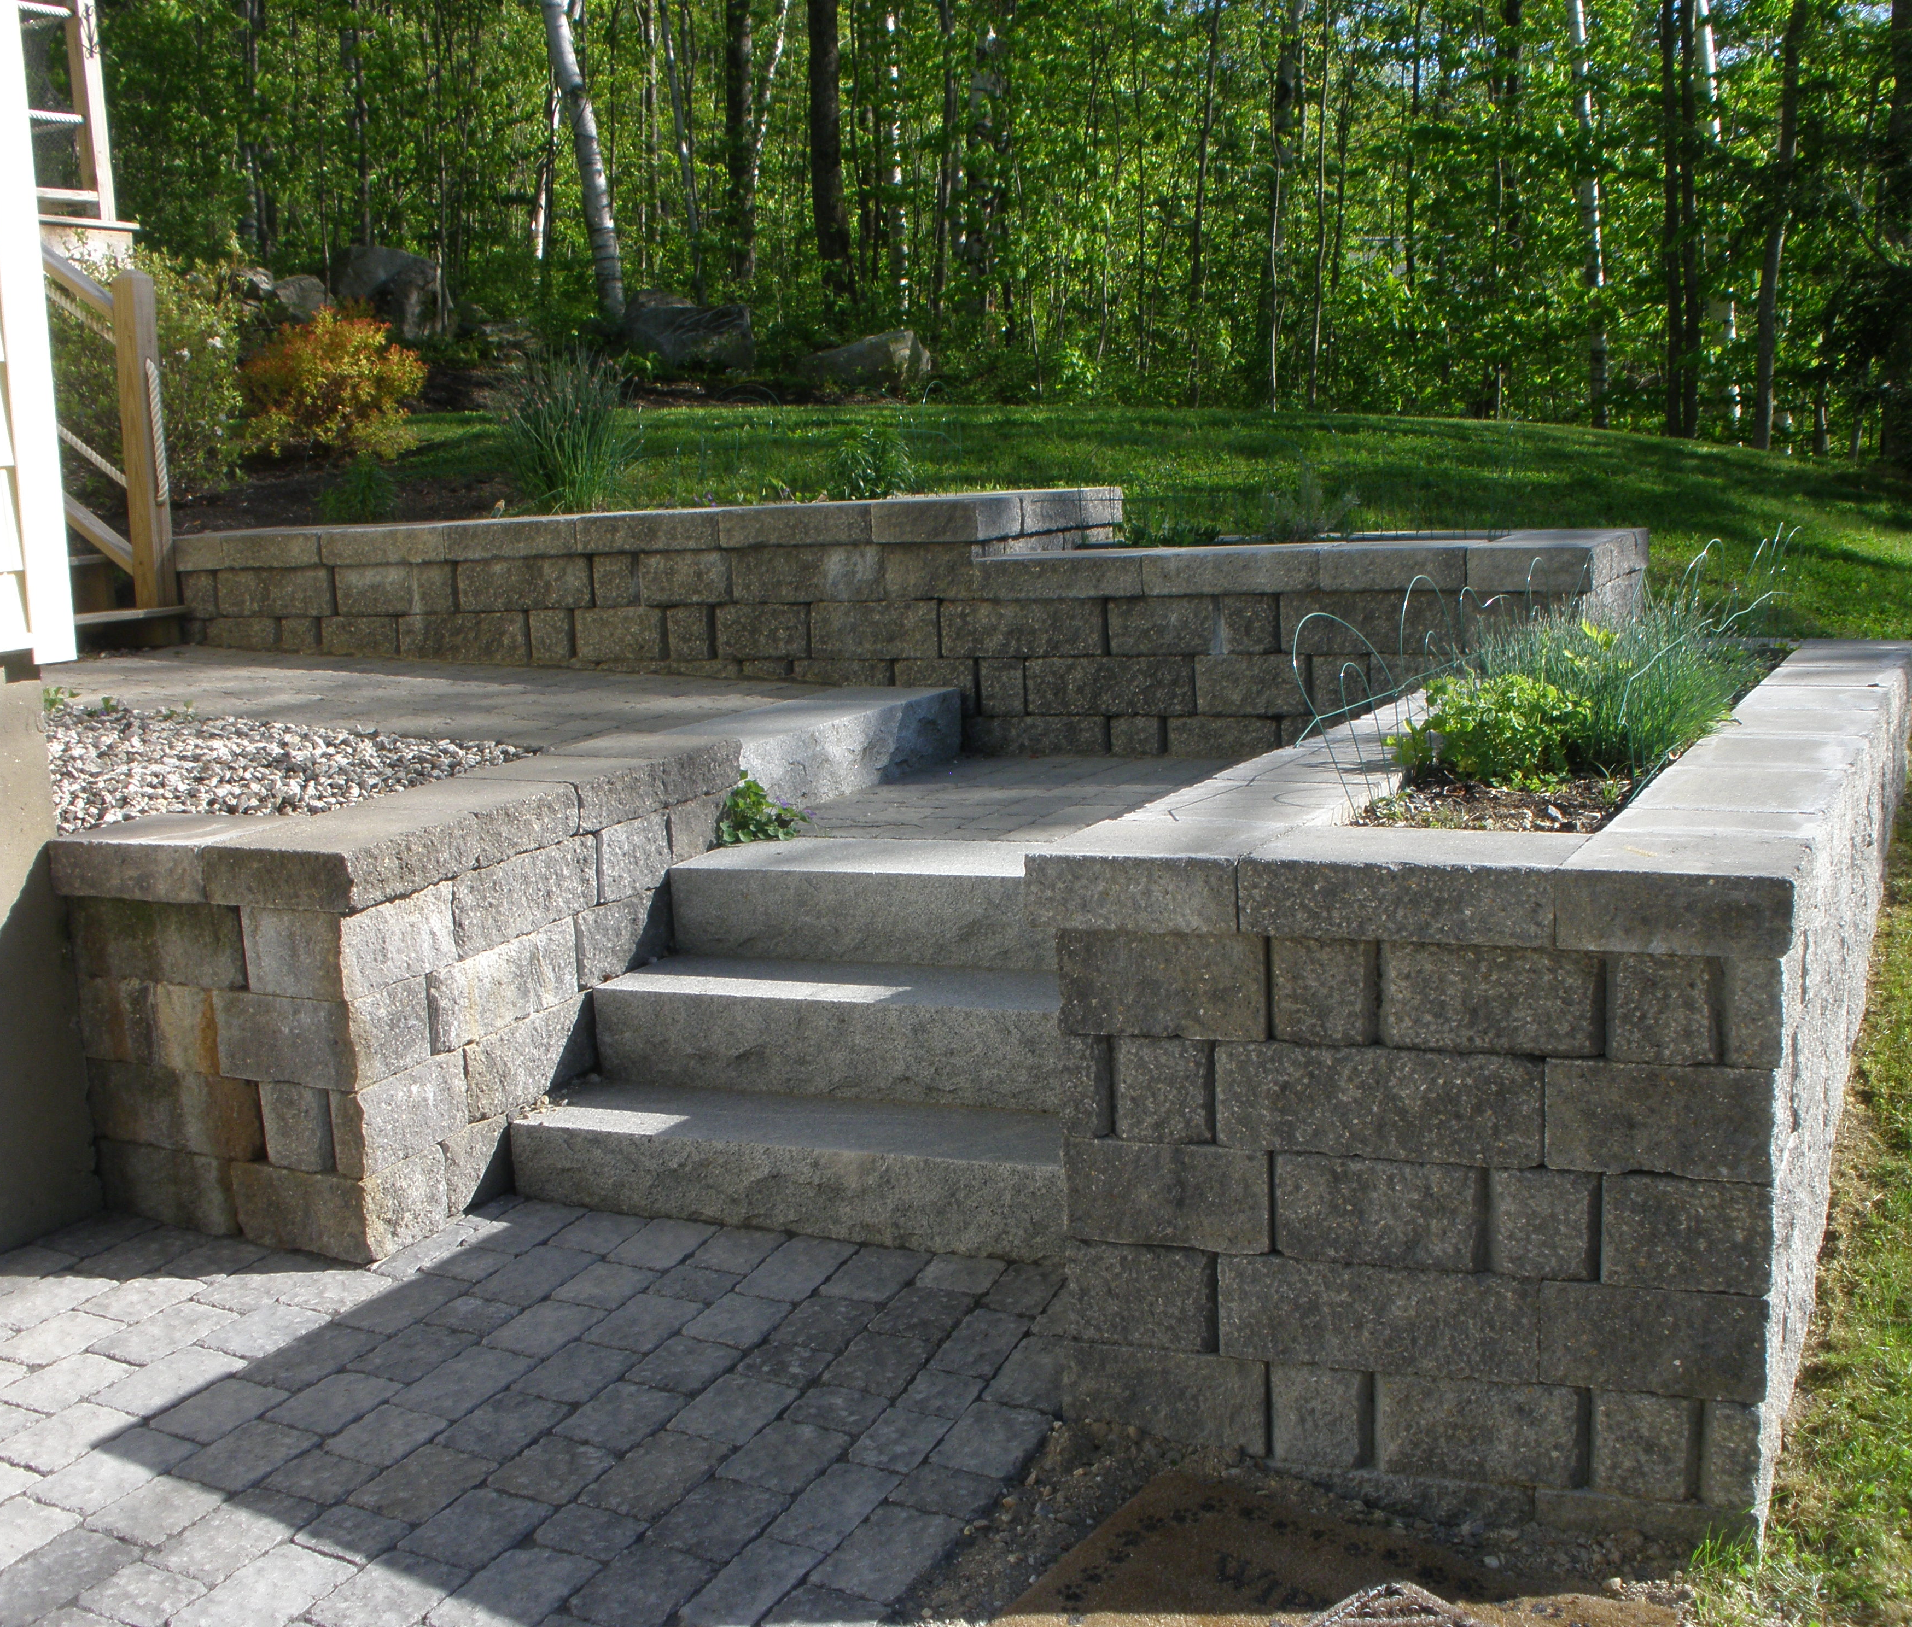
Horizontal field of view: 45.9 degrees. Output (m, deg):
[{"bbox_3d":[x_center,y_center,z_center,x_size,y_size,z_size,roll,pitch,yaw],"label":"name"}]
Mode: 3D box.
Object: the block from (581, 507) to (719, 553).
[{"bbox_3d":[-0.795,-0.801,6.426,0.455,0.102,0.300,1,10,25],"label":"block"}]

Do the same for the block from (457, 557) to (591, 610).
[{"bbox_3d":[-1.198,-0.689,6.712,0.485,0.152,0.280,2,9,28],"label":"block"}]

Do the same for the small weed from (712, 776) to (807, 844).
[{"bbox_3d":[-0.432,-0.017,5.038,0.200,0.145,0.165,-3,8,0],"label":"small weed"}]

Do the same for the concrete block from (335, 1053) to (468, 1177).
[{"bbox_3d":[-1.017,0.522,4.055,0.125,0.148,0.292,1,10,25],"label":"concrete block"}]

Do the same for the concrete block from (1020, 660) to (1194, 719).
[{"bbox_3d":[0.452,-0.343,5.841,0.461,0.153,0.300,1,9,25],"label":"concrete block"}]

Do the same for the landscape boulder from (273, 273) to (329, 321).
[{"bbox_3d":[-3.909,-3.068,13.500,0.380,0.340,0.350,-5,9,-15],"label":"landscape boulder"}]

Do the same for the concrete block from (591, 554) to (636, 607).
[{"bbox_3d":[-0.914,-0.681,6.508,0.150,0.152,0.279,1,10,24],"label":"concrete block"}]

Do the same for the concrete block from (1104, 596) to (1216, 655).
[{"bbox_3d":[0.583,-0.498,5.830,0.295,0.148,0.290,1,10,25],"label":"concrete block"}]

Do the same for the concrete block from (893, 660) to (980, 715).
[{"bbox_3d":[0.003,-0.361,6.144,0.259,0.152,0.292,1,10,24],"label":"concrete block"}]

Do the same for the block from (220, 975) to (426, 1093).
[{"bbox_3d":[-1.104,0.376,3.960,0.302,0.152,0.215,1,9,25],"label":"block"}]

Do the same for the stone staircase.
[{"bbox_3d":[-0.060,0.391,4.228,1.200,0.510,1.020,1,9,24],"label":"stone staircase"}]

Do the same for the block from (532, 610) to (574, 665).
[{"bbox_3d":[-1.109,-0.536,6.689,0.148,0.152,0.280,2,9,28],"label":"block"}]

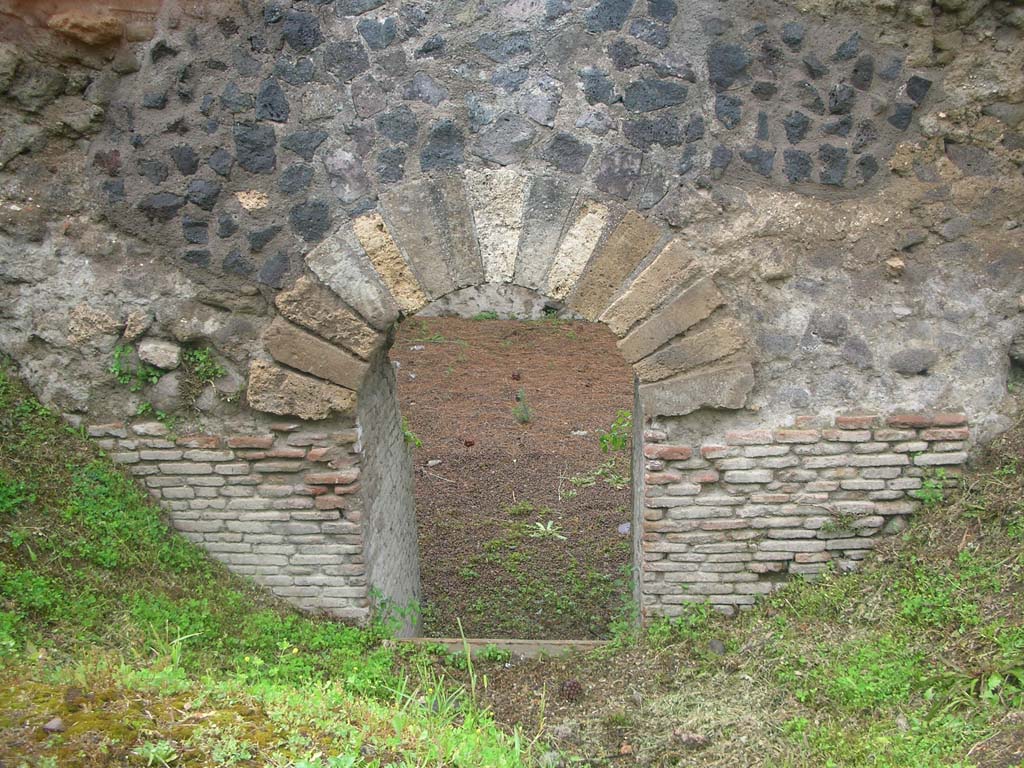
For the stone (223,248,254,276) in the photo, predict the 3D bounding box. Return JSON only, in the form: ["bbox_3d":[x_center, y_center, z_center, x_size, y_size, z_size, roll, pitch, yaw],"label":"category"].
[{"bbox_3d":[-1.246,-0.553,4.717,0.145,0.118,0.088,0,7,0],"label":"stone"}]

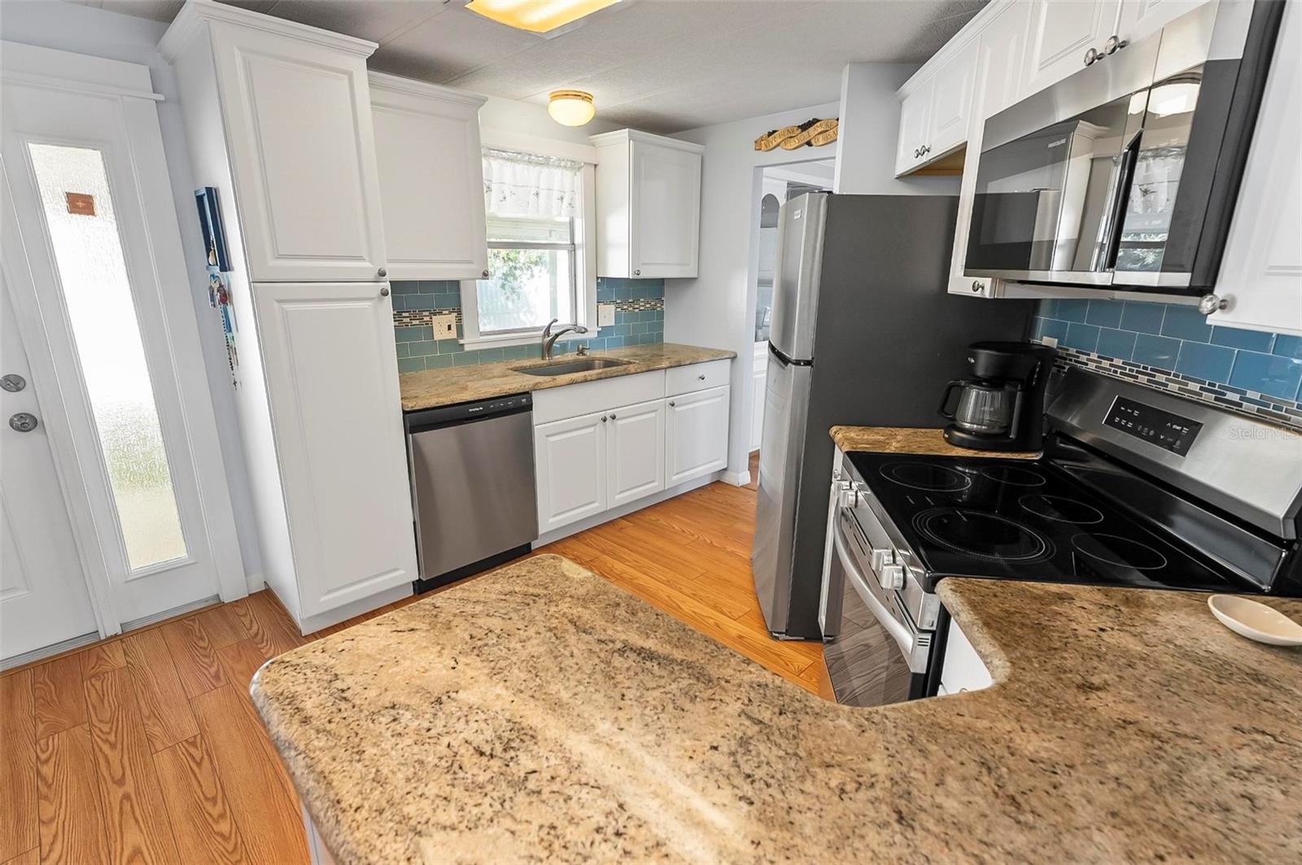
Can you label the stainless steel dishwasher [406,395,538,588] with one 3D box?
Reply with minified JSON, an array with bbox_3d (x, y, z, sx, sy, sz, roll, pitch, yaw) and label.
[{"bbox_3d":[-0.990,0.215,2.852,0.598,0.872,0.616,16,22,42],"label":"stainless steel dishwasher"}]

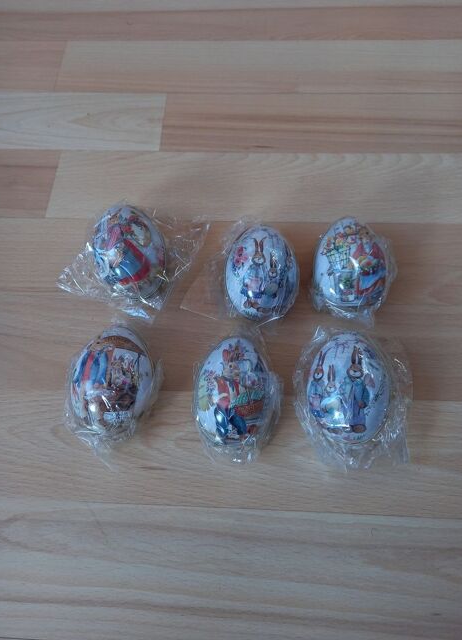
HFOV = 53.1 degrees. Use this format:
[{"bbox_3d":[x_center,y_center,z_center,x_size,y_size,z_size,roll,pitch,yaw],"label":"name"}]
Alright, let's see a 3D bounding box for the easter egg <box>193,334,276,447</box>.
[{"bbox_3d":[0.001,0.041,0.271,0.046,0.046,0.067,0,66,2],"label":"easter egg"}]

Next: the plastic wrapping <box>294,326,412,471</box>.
[{"bbox_3d":[0.073,0.042,0.267,0.072,0.049,0.082,6,66,5],"label":"plastic wrapping"}]

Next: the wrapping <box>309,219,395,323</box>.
[{"bbox_3d":[0.080,-0.034,0.300,0.057,0.049,0.074,4,67,4],"label":"wrapping"}]

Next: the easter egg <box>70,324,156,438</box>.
[{"bbox_3d":[-0.070,0.035,0.276,0.046,0.046,0.067,3,66,3],"label":"easter egg"}]

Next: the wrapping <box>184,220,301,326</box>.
[{"bbox_3d":[0.005,-0.033,0.303,0.080,0.049,0.072,-3,66,1],"label":"wrapping"}]

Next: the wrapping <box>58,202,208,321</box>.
[{"bbox_3d":[-0.067,-0.042,0.309,0.113,0.049,0.086,-14,66,-4],"label":"wrapping"}]

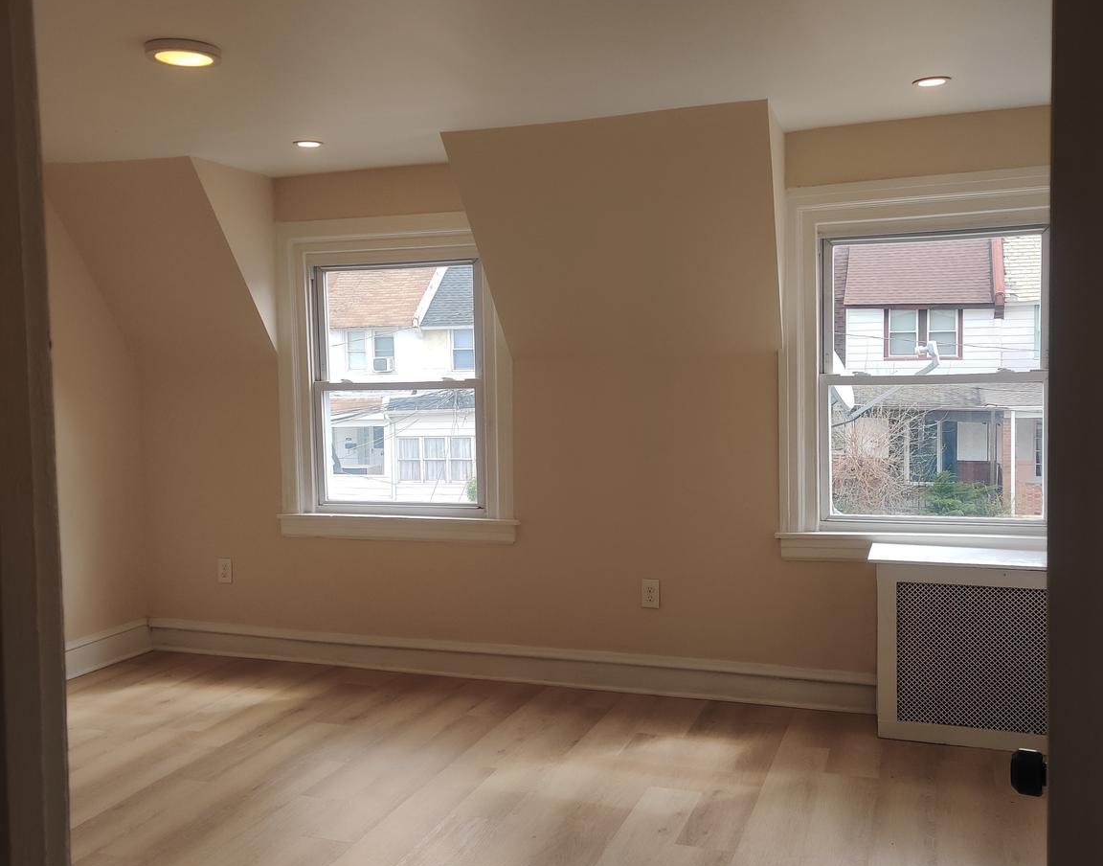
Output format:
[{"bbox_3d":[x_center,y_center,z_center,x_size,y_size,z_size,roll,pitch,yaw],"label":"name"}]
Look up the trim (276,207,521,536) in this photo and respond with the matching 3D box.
[{"bbox_3d":[-0.719,-0.245,5.166,1.179,1.459,0.118,0,4,20],"label":"trim"}]

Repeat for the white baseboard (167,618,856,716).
[{"bbox_3d":[-0.351,1.011,5.104,3.477,0.162,0.029,0,4,20],"label":"white baseboard"}]

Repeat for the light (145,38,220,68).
[{"bbox_3d":[-1.022,-1.054,3.188,0.200,0.028,0.200,-1,3,0],"label":"light"}]

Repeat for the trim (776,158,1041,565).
[{"bbox_3d":[1.453,-0.229,4.382,1.179,1.473,0.118,0,4,20],"label":"trim"}]

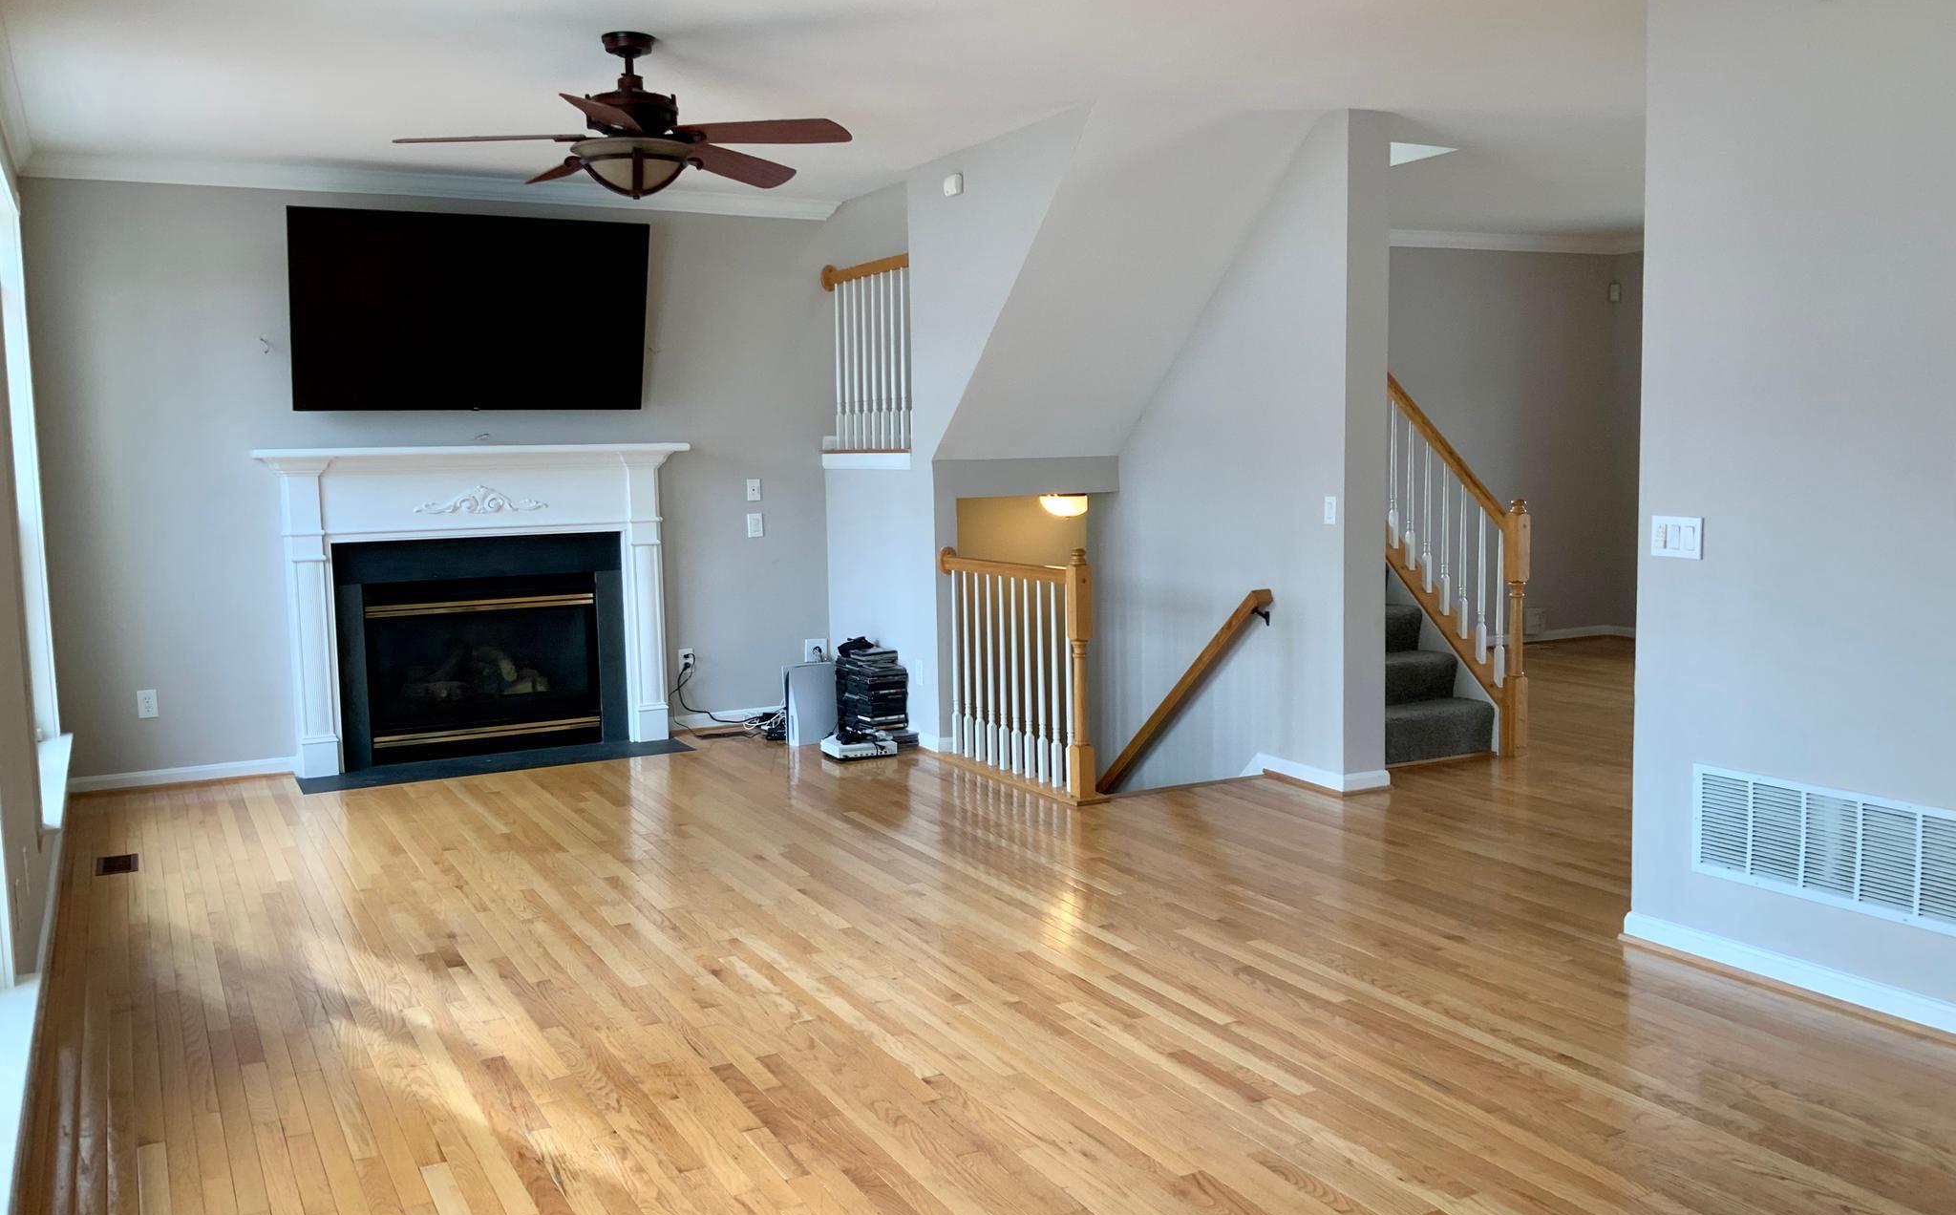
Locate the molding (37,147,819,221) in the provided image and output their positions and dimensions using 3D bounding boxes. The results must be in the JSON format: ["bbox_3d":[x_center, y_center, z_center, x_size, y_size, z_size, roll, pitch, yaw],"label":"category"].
[{"bbox_3d":[-2.385,-1.974,7.754,3.718,0.094,0.087,-4,6,-28],"label":"molding"}]

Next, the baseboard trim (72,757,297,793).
[{"bbox_3d":[-3.572,0.759,7.388,0.941,0.079,0.021,-4,6,-28],"label":"baseboard trim"}]

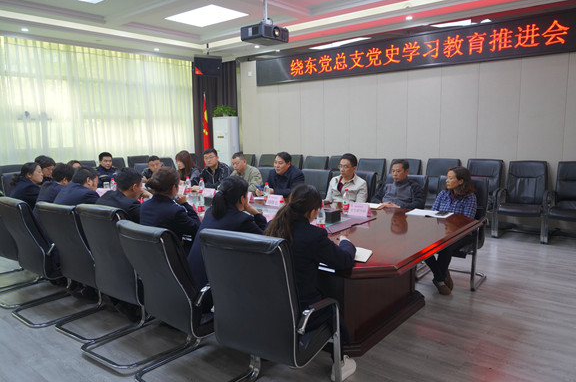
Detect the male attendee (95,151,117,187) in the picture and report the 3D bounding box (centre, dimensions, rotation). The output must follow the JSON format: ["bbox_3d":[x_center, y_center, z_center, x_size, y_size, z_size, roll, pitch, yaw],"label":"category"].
[{"bbox_3d":[-2.663,0.041,6.516,0.560,1.254,0.740,-8,11,-41],"label":"male attendee"}]

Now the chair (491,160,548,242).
[{"bbox_3d":[3.292,0.115,6.052,0.600,1.060,0.660,5,10,39],"label":"chair"}]

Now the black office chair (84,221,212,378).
[{"bbox_3d":[-0.687,0.669,2.799,0.580,1.040,0.660,5,10,39],"label":"black office chair"}]

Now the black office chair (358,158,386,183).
[{"bbox_3d":[1.324,-0.022,7.319,0.570,1.000,0.630,6,11,40],"label":"black office chair"}]

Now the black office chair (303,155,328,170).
[{"bbox_3d":[0.447,-0.154,8.379,0.600,1.060,0.660,5,10,39],"label":"black office chair"}]

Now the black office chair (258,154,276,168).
[{"bbox_3d":[-0.575,-0.224,8.964,0.570,1.000,0.630,6,11,40],"label":"black office chair"}]

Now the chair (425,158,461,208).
[{"bbox_3d":[2.342,0.039,6.682,0.600,1.011,0.680,5,10,39],"label":"chair"}]

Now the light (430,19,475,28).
[{"bbox_3d":[2.397,-2.411,6.257,0.620,0.070,0.400,5,10,39],"label":"light"}]

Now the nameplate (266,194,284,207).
[{"bbox_3d":[-0.133,0.108,4.537,0.200,0.090,0.080,6,11,40],"label":"nameplate"}]

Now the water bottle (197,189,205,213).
[{"bbox_3d":[-0.816,0.117,4.043,0.066,0.235,0.066,-1,8,0],"label":"water bottle"}]

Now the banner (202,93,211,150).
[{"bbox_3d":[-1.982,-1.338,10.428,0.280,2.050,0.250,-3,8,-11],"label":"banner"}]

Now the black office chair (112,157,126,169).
[{"bbox_3d":[-3.122,-0.029,8.062,0.650,1.050,0.600,5,10,39],"label":"black office chair"}]

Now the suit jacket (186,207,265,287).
[{"bbox_3d":[-0.390,0.395,2.874,0.500,0.593,0.580,5,10,39],"label":"suit jacket"}]

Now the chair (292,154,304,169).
[{"bbox_3d":[-0.040,-0.189,8.654,0.600,1.011,0.680,5,10,39],"label":"chair"}]

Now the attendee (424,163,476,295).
[{"bbox_3d":[1.608,0.350,4.213,0.660,1.180,0.500,-8,11,-42],"label":"attendee"}]

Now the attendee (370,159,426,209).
[{"bbox_3d":[1.068,0.270,4.548,0.740,1.198,0.580,-9,11,-44],"label":"attendee"}]

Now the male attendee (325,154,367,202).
[{"bbox_3d":[0.602,0.203,4.925,0.560,1.260,0.820,7,11,43],"label":"male attendee"}]

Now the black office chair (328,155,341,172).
[{"bbox_3d":[0.883,-0.101,7.890,0.600,1.011,0.680,5,10,39],"label":"black office chair"}]

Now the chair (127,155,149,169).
[{"bbox_3d":[-2.750,-0.100,8.514,0.650,1.050,0.600,5,10,39],"label":"chair"}]

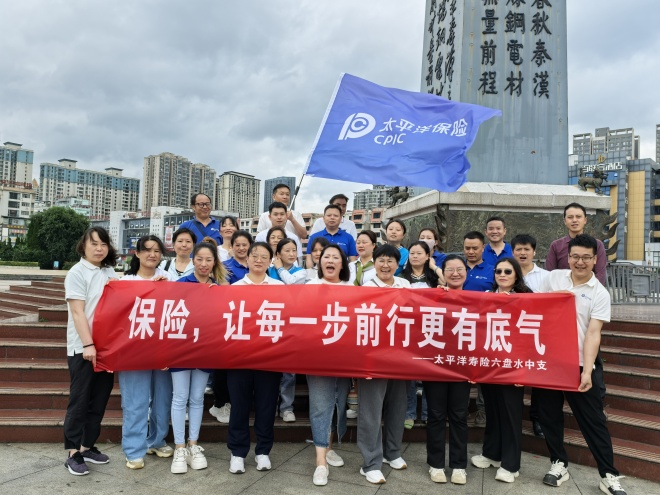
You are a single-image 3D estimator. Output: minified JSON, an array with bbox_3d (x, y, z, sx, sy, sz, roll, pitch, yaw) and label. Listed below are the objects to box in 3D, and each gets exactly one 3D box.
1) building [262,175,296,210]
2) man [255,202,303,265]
[{"bbox_3d":[-64.993,-37.799,691.205,36.000,111.000,32.000,3,-2,-21],"label":"building"},{"bbox_3d":[-0.533,0.388,5.180,0.490,1.690,0.310,2,-2,0],"label":"man"}]

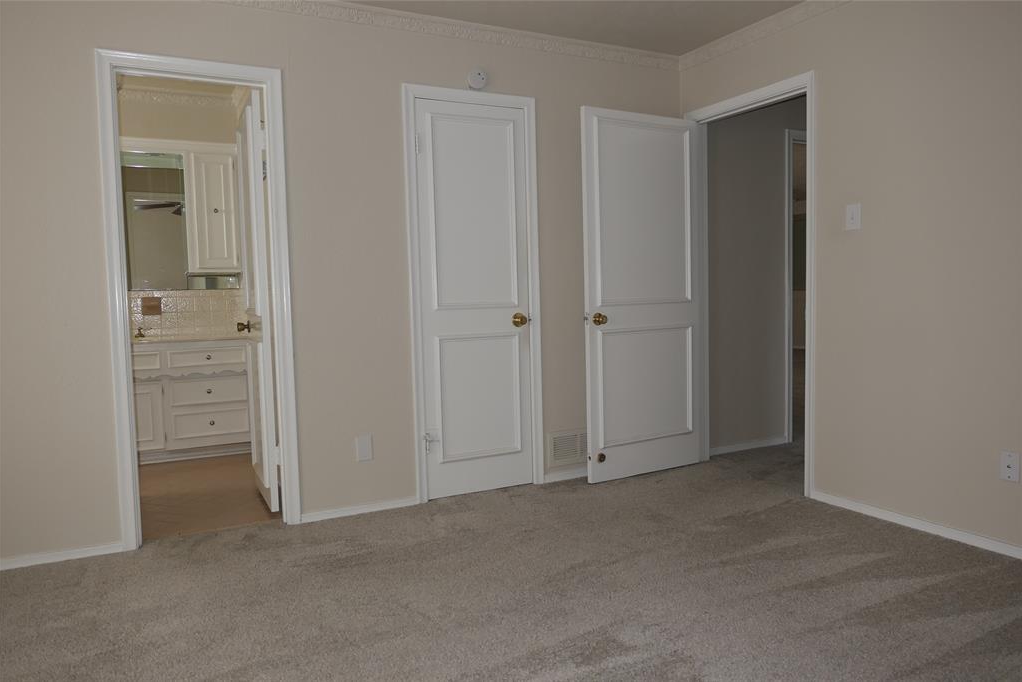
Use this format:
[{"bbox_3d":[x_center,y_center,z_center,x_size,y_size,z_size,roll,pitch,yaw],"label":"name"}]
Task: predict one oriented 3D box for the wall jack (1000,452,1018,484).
[{"bbox_3d":[1.882,0.475,2.578,0.009,0.116,0.070,-3,4,-26],"label":"wall jack"}]

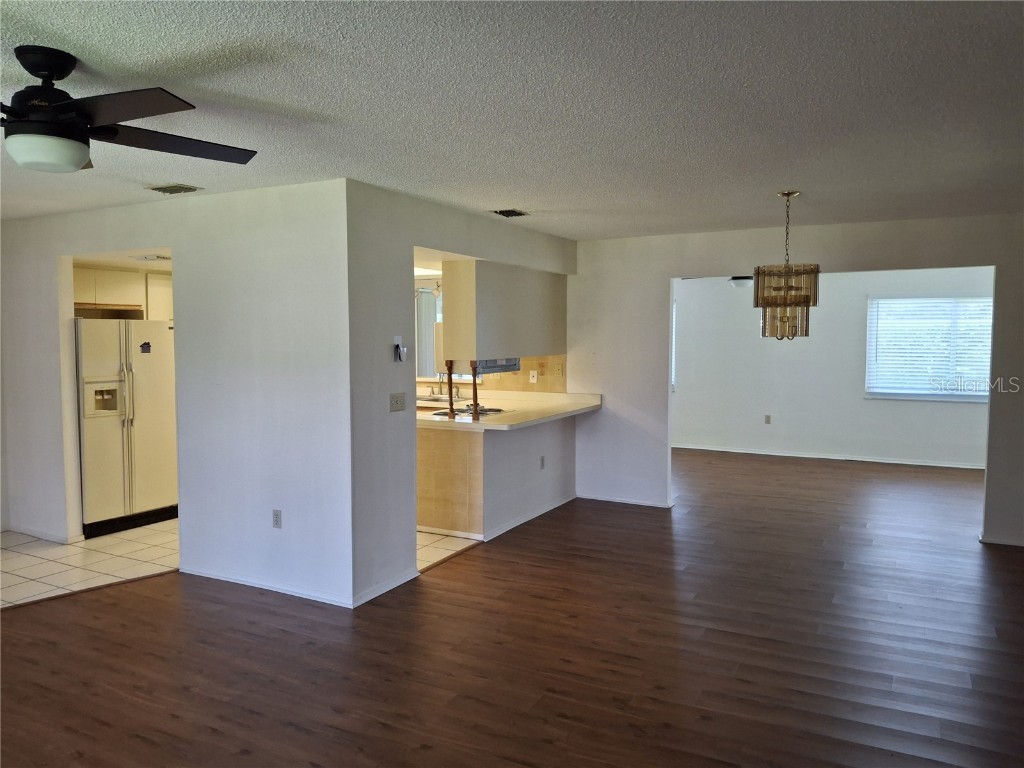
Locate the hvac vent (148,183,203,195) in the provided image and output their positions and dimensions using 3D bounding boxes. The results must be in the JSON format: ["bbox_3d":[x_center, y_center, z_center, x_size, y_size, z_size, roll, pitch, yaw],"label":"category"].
[{"bbox_3d":[-2.034,-1.167,4.454,0.310,0.025,0.189,2,4,27],"label":"hvac vent"}]

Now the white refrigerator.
[{"bbox_3d":[-3.404,0.318,6.187,0.765,1.701,0.876,2,4,27],"label":"white refrigerator"}]

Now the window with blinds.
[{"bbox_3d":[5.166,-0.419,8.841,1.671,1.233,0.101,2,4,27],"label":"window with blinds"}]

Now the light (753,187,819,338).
[{"bbox_3d":[1.715,-0.730,4.625,0.417,0.908,0.417,2,4,27],"label":"light"}]

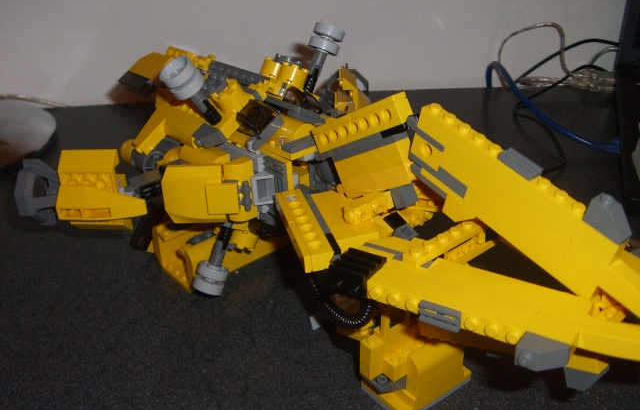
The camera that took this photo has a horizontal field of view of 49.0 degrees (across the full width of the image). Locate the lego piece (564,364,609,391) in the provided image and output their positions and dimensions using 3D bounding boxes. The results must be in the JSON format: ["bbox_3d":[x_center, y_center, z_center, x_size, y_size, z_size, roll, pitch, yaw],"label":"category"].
[{"bbox_3d":[0.095,0.061,0.250,0.008,0.009,0.013,-23,17,-36],"label":"lego piece"}]

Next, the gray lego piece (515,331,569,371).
[{"bbox_3d":[0.078,0.053,0.245,0.016,0.008,0.011,15,31,29],"label":"gray lego piece"}]

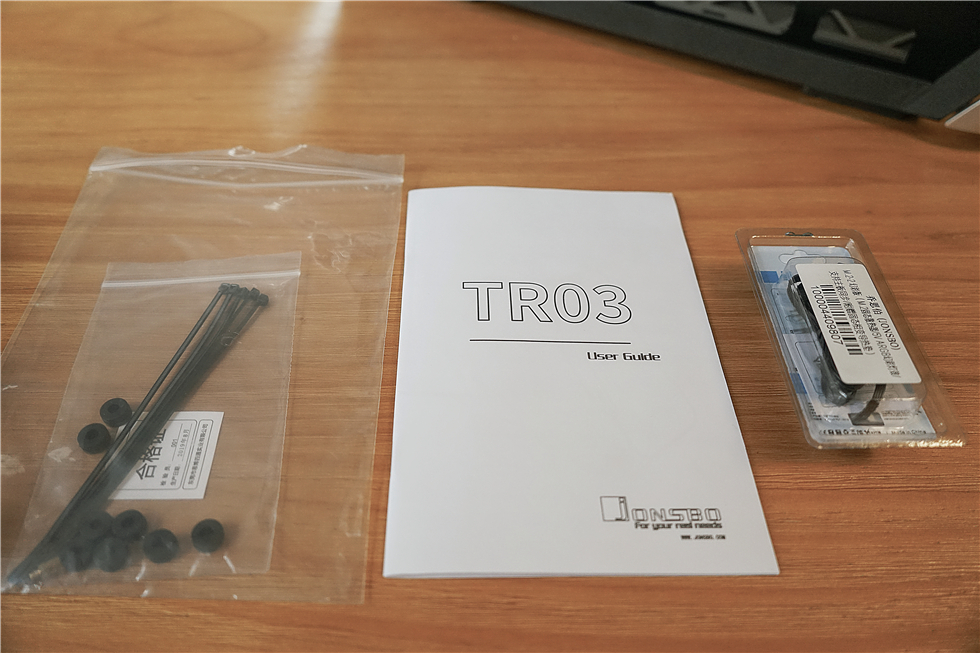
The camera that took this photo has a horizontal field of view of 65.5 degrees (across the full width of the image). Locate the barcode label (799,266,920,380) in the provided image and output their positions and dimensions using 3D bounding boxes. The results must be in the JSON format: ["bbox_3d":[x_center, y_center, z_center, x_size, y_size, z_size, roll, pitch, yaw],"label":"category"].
[{"bbox_3d":[0.157,-0.003,0.327,0.032,0.001,0.067,1,51,-3],"label":"barcode label"}]

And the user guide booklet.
[{"bbox_3d":[0.031,0.008,0.337,0.141,0.004,0.210,0,50,-3],"label":"user guide booklet"}]

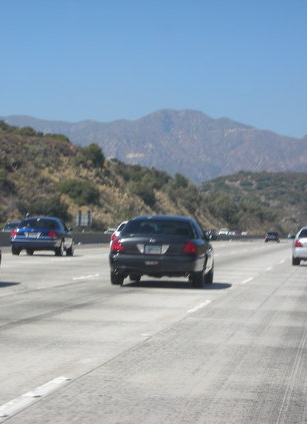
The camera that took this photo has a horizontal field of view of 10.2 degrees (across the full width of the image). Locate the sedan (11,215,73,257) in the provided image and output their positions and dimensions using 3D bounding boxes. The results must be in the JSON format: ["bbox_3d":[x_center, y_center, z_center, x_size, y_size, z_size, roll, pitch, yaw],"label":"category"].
[{"bbox_3d":[-4.235,0.945,66.400,1.930,1.470,5.250,2,-1,5],"label":"sedan"}]

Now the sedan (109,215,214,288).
[{"bbox_3d":[0.250,0.810,36.650,1.930,1.460,5.250,2,-1,6],"label":"sedan"}]

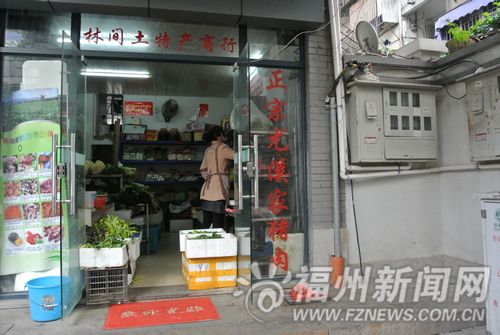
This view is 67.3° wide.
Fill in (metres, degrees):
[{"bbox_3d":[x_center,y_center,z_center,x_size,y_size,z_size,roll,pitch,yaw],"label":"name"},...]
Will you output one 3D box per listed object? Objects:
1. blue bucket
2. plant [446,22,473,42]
[{"bbox_3d":[-1.619,1.069,3.029,0.340,0.290,0.340,0,-3,-13],"label":"blue bucket"},{"bbox_3d":[2.803,-1.806,5.024,0.300,0.270,0.320,0,-3,-13],"label":"plant"}]

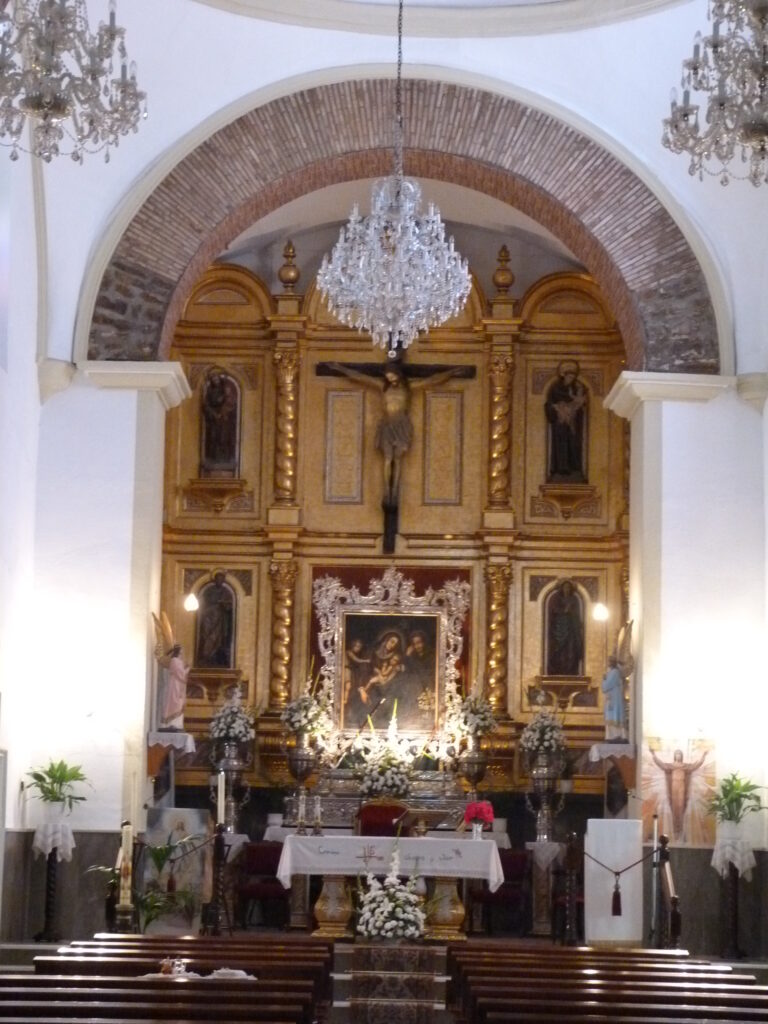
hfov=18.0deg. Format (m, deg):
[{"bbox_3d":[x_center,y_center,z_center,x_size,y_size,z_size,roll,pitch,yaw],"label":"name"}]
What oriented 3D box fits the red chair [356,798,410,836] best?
[{"bbox_3d":[-0.041,3.617,24.789,0.570,1.370,0.620,1,-8,0],"label":"red chair"}]

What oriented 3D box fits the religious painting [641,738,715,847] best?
[{"bbox_3d":[2.601,2.471,21.380,0.639,0.939,0.030,1,-7,0],"label":"religious painting"}]

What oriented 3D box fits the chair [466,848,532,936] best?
[{"bbox_3d":[1.174,3.837,24.454,0.620,0.899,0.600,1,-8,0],"label":"chair"}]

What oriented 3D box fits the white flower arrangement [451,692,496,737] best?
[{"bbox_3d":[0.961,2.174,26.041,0.494,0.472,0.460,1,-8,0],"label":"white flower arrangement"}]

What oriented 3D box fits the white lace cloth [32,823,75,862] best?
[{"bbox_3d":[-2.869,2.869,21.067,0.355,0.345,0.355,1,-7,0],"label":"white lace cloth"}]

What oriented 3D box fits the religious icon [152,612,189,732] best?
[{"bbox_3d":[-1.999,1.488,22.731,0.335,1.117,0.406,-1,-8,15],"label":"religious icon"}]

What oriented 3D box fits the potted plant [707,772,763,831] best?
[{"bbox_3d":[3.029,2.505,20.845,0.481,0.533,0.460,1,-8,0],"label":"potted plant"}]

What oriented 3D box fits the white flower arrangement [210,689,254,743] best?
[{"bbox_3d":[-1.559,2.101,25.047,0.444,0.558,0.430,1,-8,0],"label":"white flower arrangement"}]

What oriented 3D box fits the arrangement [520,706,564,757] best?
[{"bbox_3d":[1.640,2.291,25.292,0.472,0.513,0.457,1,-7,0],"label":"arrangement"}]

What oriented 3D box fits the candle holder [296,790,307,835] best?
[{"bbox_3d":[-0.791,2.887,23.268,0.101,0.426,0.101,1,-7,0],"label":"candle holder"}]

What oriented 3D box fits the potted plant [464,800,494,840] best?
[{"bbox_3d":[0.911,2.946,23.159,0.284,0.381,0.284,1,-7,0],"label":"potted plant"}]

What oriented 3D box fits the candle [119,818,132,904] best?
[{"bbox_3d":[-2.163,2.945,20.293,0.100,0.678,0.100,1,-8,0],"label":"candle"}]

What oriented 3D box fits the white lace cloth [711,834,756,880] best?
[{"bbox_3d":[2.994,2.973,20.782,0.394,0.386,0.380,1,-8,0],"label":"white lace cloth"}]

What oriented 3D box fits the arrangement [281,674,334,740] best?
[{"bbox_3d":[-0.821,2.109,26.131,0.579,0.700,0.538,1,-7,0],"label":"arrangement"}]

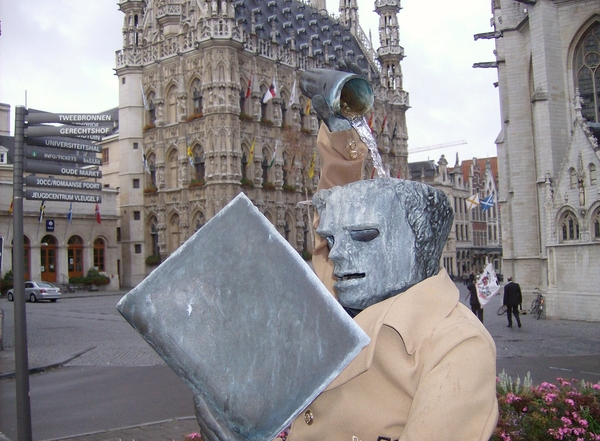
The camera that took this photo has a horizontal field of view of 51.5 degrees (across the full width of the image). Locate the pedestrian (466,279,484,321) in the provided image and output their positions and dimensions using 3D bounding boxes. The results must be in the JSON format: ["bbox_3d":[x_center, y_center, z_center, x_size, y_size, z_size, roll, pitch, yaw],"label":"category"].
[{"bbox_3d":[6.079,2.901,21.500,0.560,1.730,0.400,-2,-4,3],"label":"pedestrian"}]

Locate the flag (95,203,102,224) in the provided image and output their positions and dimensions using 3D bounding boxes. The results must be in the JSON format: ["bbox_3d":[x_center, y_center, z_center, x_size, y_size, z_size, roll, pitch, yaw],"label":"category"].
[{"bbox_3d":[-17.709,-0.746,54.600,0.400,2.050,0.600,-5,-5,39],"label":"flag"}]

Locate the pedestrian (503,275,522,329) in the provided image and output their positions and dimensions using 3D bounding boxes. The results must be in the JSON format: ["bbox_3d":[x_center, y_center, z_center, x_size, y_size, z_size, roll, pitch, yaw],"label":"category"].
[{"bbox_3d":[7.326,2.819,21.400,0.570,1.740,0.420,-2,-4,5],"label":"pedestrian"}]

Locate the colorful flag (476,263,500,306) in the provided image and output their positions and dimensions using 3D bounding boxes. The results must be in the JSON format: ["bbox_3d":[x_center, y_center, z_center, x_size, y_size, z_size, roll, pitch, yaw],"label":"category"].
[{"bbox_3d":[6.420,2.231,21.200,0.880,1.500,0.350,-3,-4,15],"label":"colorful flag"}]

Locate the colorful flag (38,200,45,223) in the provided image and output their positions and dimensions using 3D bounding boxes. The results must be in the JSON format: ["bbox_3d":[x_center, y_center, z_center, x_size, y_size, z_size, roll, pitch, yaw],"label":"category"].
[{"bbox_3d":[-21.154,-0.778,51.000,0.400,2.000,0.550,-5,-5,39],"label":"colorful flag"}]

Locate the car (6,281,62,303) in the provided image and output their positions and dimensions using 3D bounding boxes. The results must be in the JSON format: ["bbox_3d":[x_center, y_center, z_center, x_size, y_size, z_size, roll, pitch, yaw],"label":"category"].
[{"bbox_3d":[-19.700,5.280,46.100,4.750,1.450,1.810,-4,-4,33],"label":"car"}]

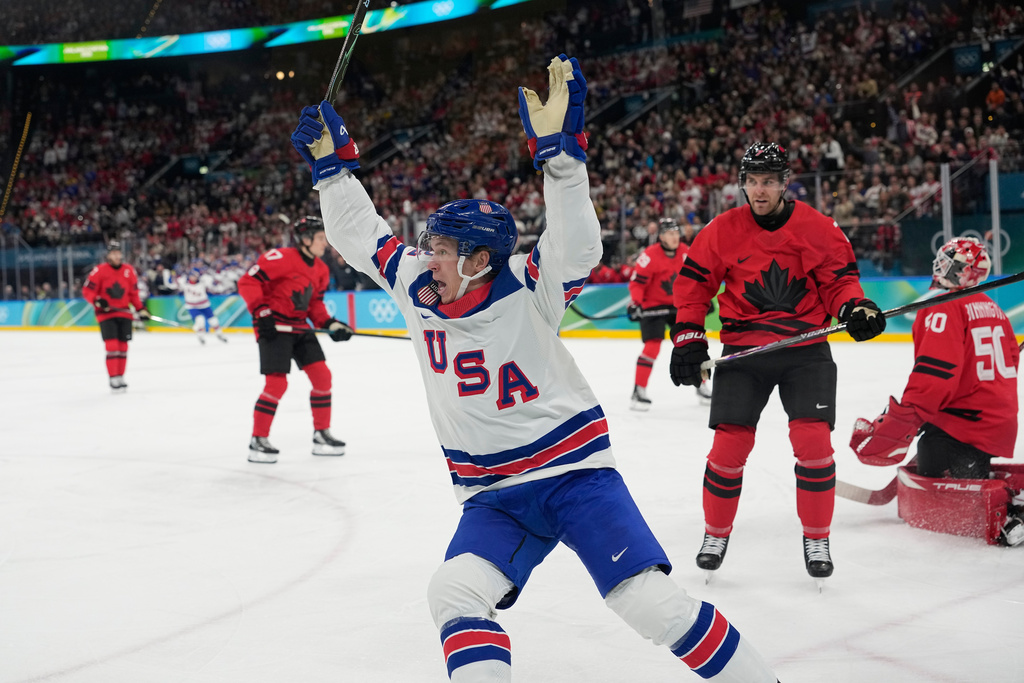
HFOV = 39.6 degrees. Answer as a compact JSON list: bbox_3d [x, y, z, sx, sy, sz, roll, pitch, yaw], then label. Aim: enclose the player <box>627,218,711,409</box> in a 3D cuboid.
[{"bbox_3d":[1.549,-0.264,13.900,0.800,1.850,0.650,-4,3,-27],"label":"player"}]

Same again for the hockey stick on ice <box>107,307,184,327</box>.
[{"bbox_3d":[-4.728,-0.330,18.400,1.500,0.200,0.070,13,-3,-21],"label":"hockey stick on ice"}]

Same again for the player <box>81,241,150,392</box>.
[{"bbox_3d":[-5.144,-0.325,18.500,0.820,1.940,0.500,-3,3,-22],"label":"player"}]

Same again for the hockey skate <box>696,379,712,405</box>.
[{"bbox_3d":[1.931,0.494,14.050,0.110,0.260,0.300,-4,3,-25],"label":"hockey skate"}]

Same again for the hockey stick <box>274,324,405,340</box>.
[{"bbox_3d":[-1.090,-0.042,10.800,1.550,0.200,0.070,5,2,-3],"label":"hockey stick"}]

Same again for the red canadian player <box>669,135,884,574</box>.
[{"bbox_3d":[1.133,0.098,6.070,0.900,1.900,0.580,-2,3,10],"label":"red canadian player"}]

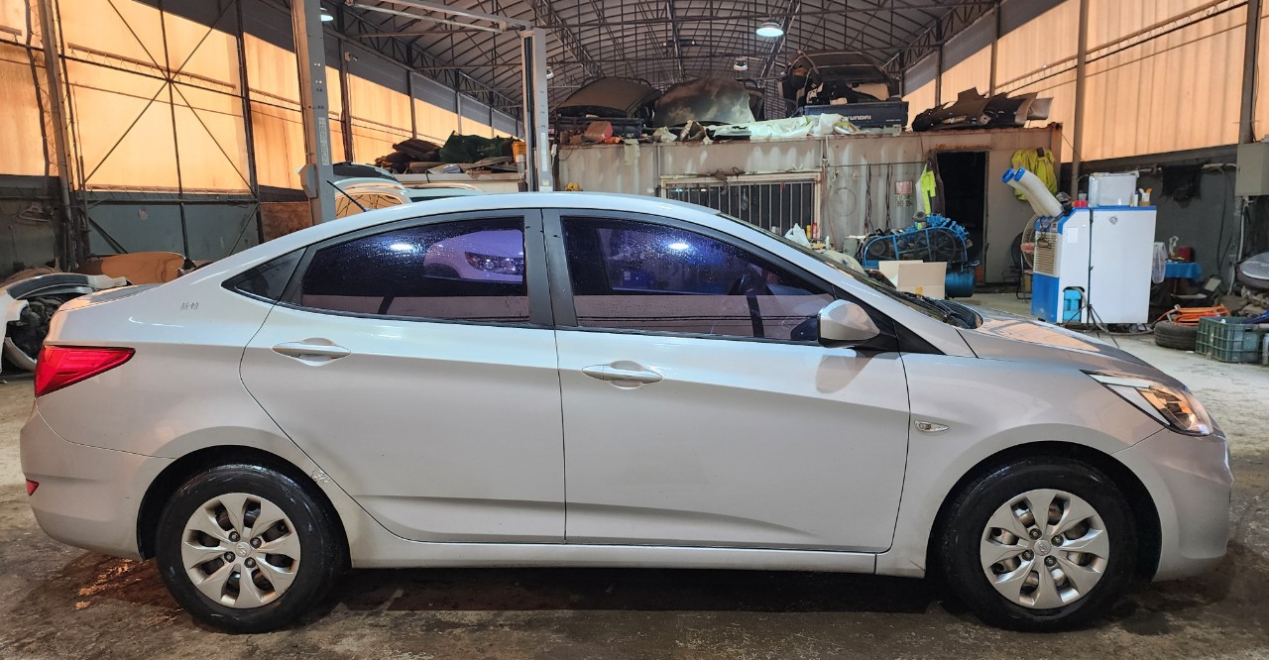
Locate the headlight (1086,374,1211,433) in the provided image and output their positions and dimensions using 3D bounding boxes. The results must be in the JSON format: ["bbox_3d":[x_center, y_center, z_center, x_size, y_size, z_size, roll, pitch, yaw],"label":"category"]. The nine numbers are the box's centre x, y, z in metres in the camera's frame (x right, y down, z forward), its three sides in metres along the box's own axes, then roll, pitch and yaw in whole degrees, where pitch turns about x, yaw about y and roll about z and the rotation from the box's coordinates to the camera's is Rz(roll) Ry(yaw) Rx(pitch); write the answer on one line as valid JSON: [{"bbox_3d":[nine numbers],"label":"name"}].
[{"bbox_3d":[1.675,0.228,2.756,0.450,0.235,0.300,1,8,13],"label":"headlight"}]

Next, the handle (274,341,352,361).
[{"bbox_3d":[-1.012,0.065,2.643,0.253,0.045,0.050,3,8,2],"label":"handle"}]

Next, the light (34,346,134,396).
[{"bbox_3d":[-1.827,0.136,2.844,0.450,0.190,0.250,-1,8,3],"label":"light"}]

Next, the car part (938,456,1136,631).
[{"bbox_3d":[1.284,0.671,2.713,0.590,0.590,0.185,-1,8,3],"label":"car part"}]

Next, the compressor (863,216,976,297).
[{"bbox_3d":[3.994,-1.067,12.019,1.480,1.220,0.560,-1,8,5],"label":"compressor"}]

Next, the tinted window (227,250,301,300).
[{"bbox_3d":[-1.245,-0.185,2.829,0.285,0.198,0.040,0,-18,10],"label":"tinted window"}]

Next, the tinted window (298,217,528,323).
[{"bbox_3d":[-0.714,-0.200,2.773,0.771,0.368,0.060,0,-17,7],"label":"tinted window"}]

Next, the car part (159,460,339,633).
[{"bbox_3d":[-1.282,0.711,2.841,0.590,0.590,0.185,-1,8,3],"label":"car part"}]

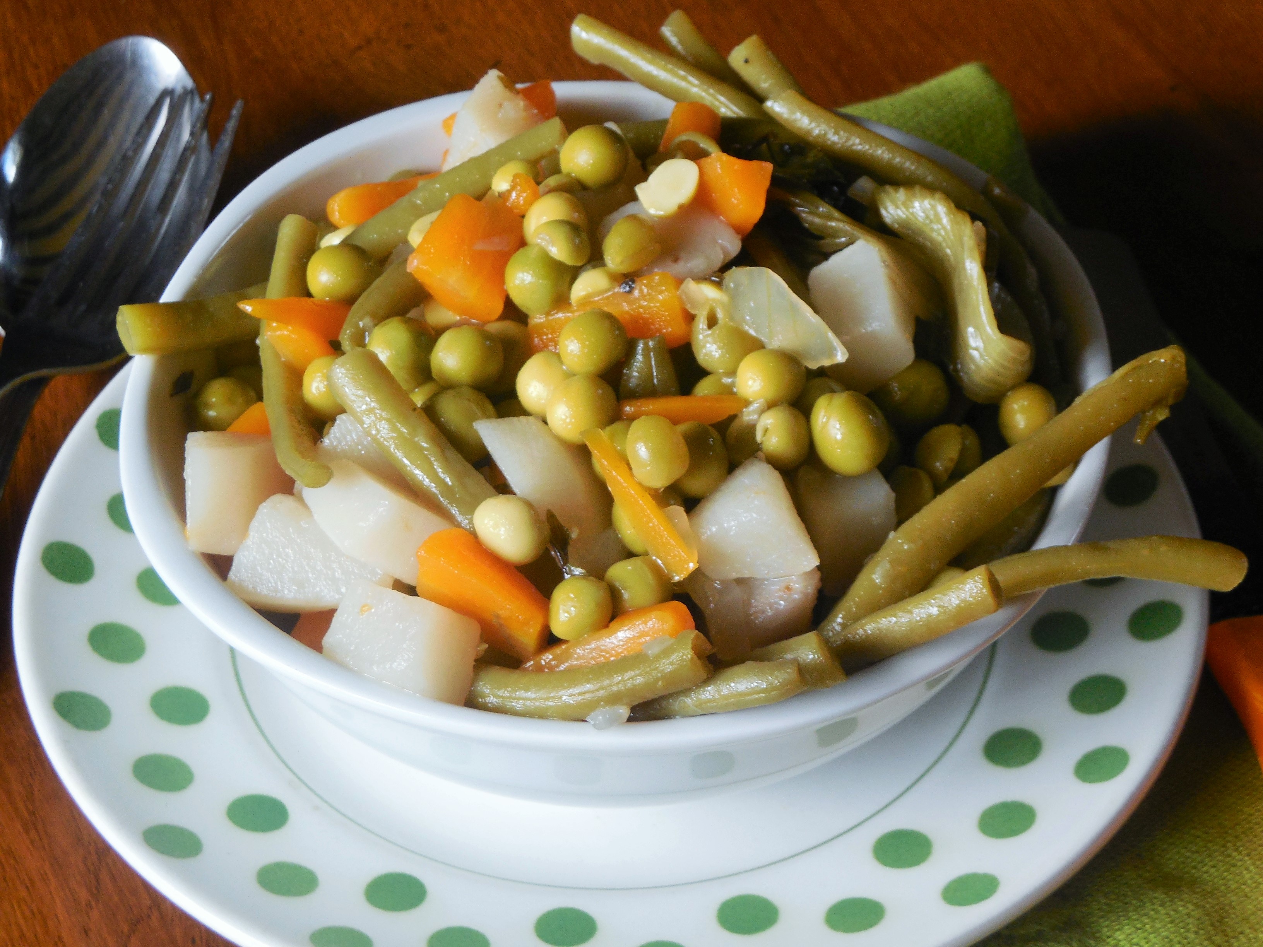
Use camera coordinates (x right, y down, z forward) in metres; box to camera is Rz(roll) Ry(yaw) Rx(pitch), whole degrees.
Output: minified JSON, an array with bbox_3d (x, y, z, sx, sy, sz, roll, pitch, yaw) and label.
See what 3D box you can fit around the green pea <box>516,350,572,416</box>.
[{"bbox_3d":[-0.012,-0.013,0.489,0.010,0.010,0.010,0,43,0],"label":"green pea"}]

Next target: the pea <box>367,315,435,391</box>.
[{"bbox_3d":[-0.034,-0.018,0.503,0.010,0.011,0.010,0,43,0],"label":"pea"}]

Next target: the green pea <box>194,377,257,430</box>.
[{"bbox_3d":[-0.058,-0.010,0.489,0.009,0.008,0.009,-1,43,0],"label":"green pea"}]

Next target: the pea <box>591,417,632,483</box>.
[{"bbox_3d":[-0.001,-0.003,0.487,0.009,0.009,0.009,0,43,0],"label":"pea"}]

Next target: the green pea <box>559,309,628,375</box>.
[{"bbox_3d":[-0.005,-0.018,0.459,0.009,0.009,0.009,-1,43,0],"label":"green pea"}]

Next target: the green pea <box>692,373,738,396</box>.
[{"bbox_3d":[0.013,-0.010,0.495,0.009,0.009,0.009,0,43,0],"label":"green pea"}]

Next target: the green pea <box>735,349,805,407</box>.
[{"bbox_3d":[0.019,-0.013,0.460,0.009,0.008,0.009,-1,43,0],"label":"green pea"}]

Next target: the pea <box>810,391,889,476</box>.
[{"bbox_3d":[0.031,-0.006,0.483,0.011,0.012,0.011,0,43,0],"label":"pea"}]

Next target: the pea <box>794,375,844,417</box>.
[{"bbox_3d":[0.025,-0.009,0.467,0.008,0.008,0.008,-1,43,0],"label":"pea"}]

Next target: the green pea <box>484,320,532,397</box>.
[{"bbox_3d":[-0.020,-0.017,0.502,0.010,0.011,0.010,0,43,0],"label":"green pea"}]

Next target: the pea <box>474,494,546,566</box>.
[{"bbox_3d":[-0.016,0.007,0.443,0.010,0.009,0.009,-1,43,0],"label":"pea"}]

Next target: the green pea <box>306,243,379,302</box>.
[{"bbox_3d":[-0.042,-0.029,0.493,0.010,0.009,0.010,-1,43,0],"label":"green pea"}]

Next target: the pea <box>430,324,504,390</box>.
[{"bbox_3d":[-0.022,-0.016,0.470,0.010,0.009,0.009,-1,43,0],"label":"pea"}]

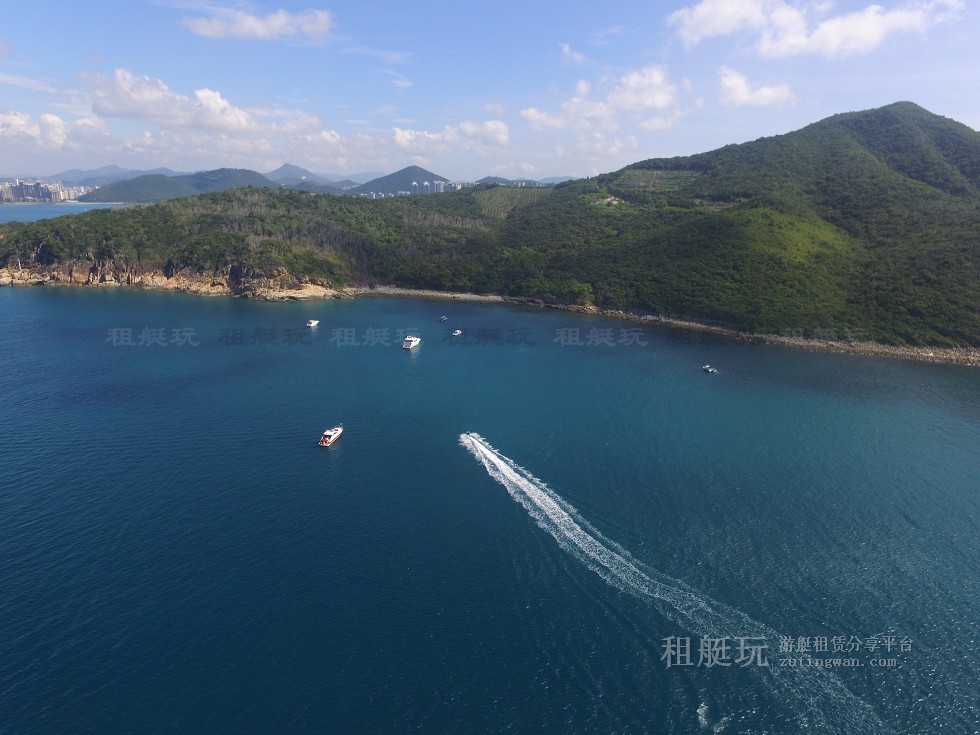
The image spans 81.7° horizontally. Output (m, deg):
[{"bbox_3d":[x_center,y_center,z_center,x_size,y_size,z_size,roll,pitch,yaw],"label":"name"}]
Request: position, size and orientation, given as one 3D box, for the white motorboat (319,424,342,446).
[{"bbox_3d":[-65.241,28.237,235.777,4.200,4.000,13.700,5,18,15],"label":"white motorboat"}]

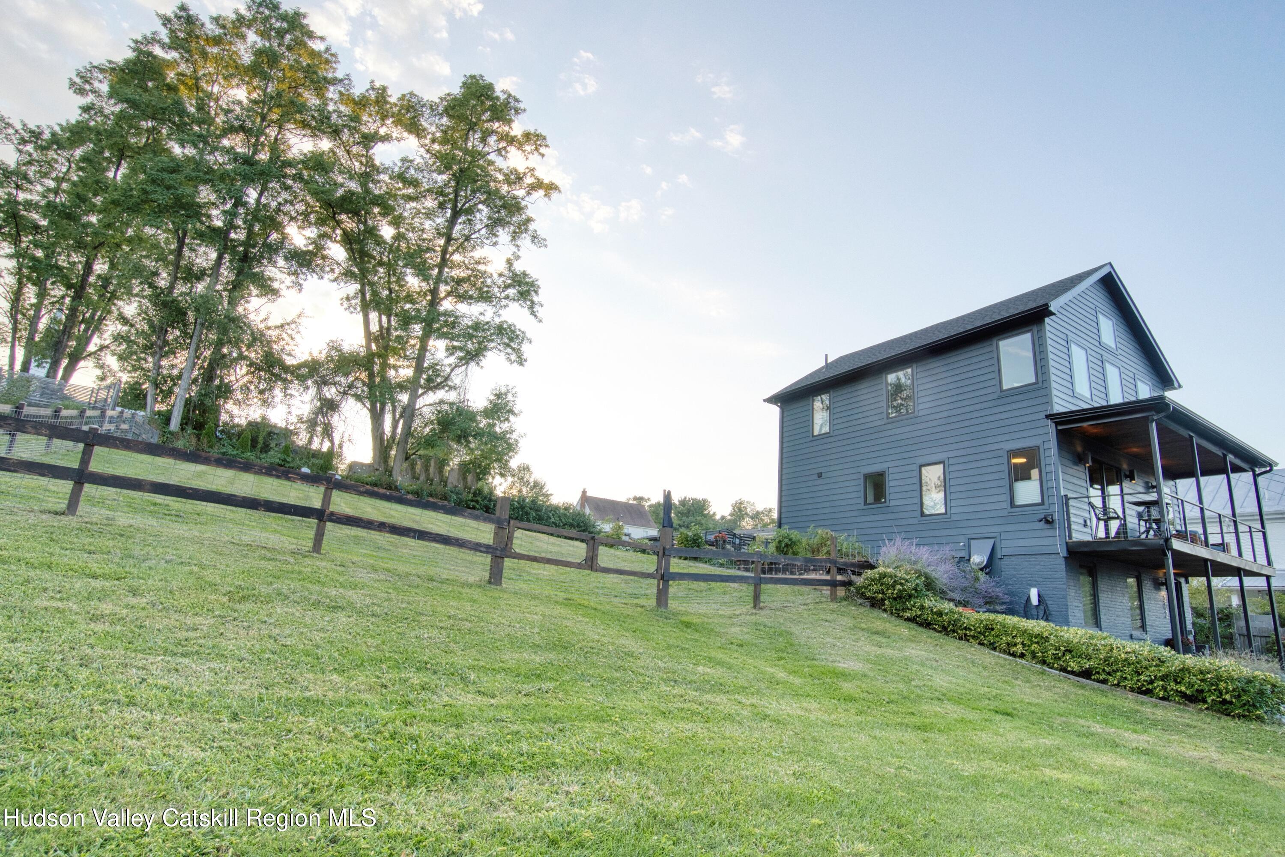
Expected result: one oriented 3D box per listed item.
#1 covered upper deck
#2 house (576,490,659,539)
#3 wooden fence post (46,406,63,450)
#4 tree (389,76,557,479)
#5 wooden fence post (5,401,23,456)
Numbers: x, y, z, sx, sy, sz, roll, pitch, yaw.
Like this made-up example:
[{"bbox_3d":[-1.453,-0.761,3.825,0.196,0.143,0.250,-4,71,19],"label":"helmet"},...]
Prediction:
[{"bbox_3d":[13.096,1.781,13.133,7.735,3.118,2.047,13,-16,-29],"label":"covered upper deck"},{"bbox_3d":[-4.261,13.944,84.389,10.900,7.000,8.000,13,-16,-30],"label":"house"},{"bbox_3d":[-15.436,0.002,14.043,0.092,1.150,0.092,15,-16,-34],"label":"wooden fence post"},{"bbox_3d":[-9.048,-8.393,26.611,8.291,22.282,7.877,11,-15,-21],"label":"tree"},{"bbox_3d":[-14.035,0.006,11.992,0.092,1.150,0.092,15,-16,-34],"label":"wooden fence post"}]

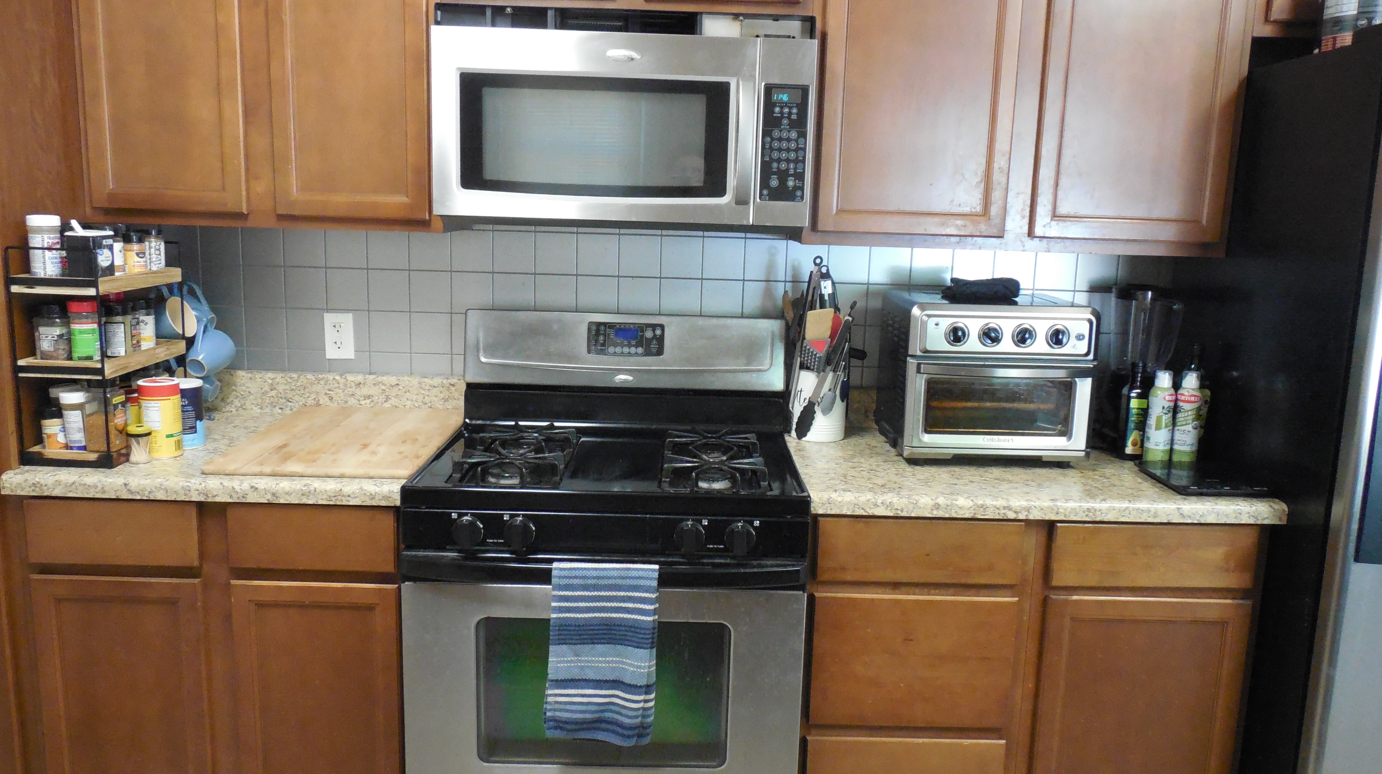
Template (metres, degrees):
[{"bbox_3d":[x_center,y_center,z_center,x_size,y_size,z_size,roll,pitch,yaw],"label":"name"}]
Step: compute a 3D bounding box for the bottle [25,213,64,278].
[{"bbox_3d":[-1.215,-0.265,1.875,0.053,0.114,0.053,-2,11,-21],"label":"bottle"}]

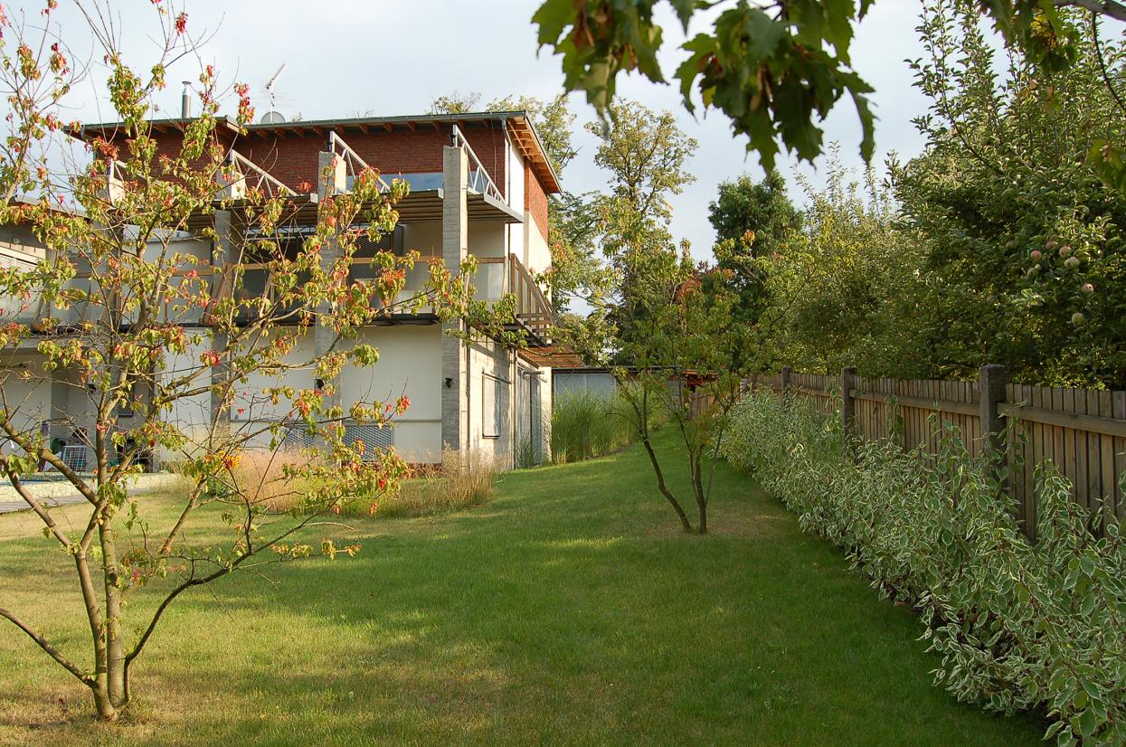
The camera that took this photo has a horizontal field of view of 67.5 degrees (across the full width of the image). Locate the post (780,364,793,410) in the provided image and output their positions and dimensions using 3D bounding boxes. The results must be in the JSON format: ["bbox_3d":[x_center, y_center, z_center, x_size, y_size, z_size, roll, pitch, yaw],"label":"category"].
[{"bbox_3d":[2.886,0.553,10.850,0.105,1.300,0.105,0,-3,5],"label":"post"}]

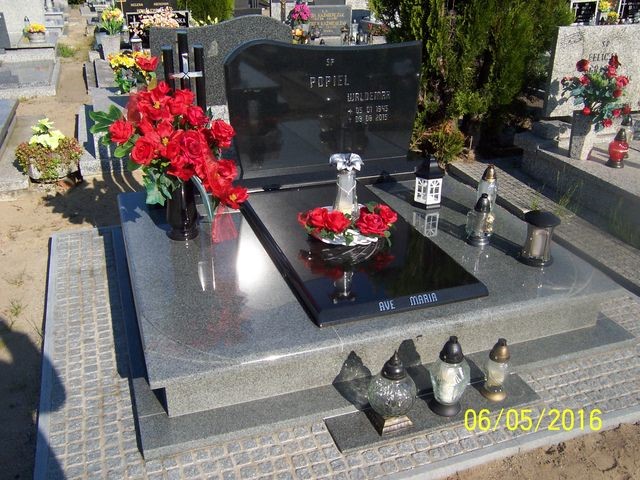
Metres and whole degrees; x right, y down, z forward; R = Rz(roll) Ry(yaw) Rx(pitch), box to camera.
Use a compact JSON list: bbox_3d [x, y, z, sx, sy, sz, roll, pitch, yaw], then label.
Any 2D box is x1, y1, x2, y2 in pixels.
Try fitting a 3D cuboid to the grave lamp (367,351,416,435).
[{"bbox_3d":[0.247,0.493,2.008,0.165,0.300,0.165,-9,28,-17],"label":"grave lamp"}]

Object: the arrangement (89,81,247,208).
[{"bbox_3d":[-0.672,-0.416,2.726,0.638,0.559,0.486,-9,28,-17],"label":"arrangement"}]

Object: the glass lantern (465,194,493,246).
[{"bbox_3d":[0.753,-0.099,2.835,0.125,0.238,0.115,-9,28,-17],"label":"glass lantern"}]

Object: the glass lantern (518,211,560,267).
[{"bbox_3d":[0.986,-0.003,2.686,0.155,0.205,0.155,-9,28,-17],"label":"glass lantern"}]

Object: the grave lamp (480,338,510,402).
[{"bbox_3d":[0.640,0.457,2.148,0.105,0.243,0.105,-9,28,-17],"label":"grave lamp"}]

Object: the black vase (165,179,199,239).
[{"bbox_3d":[-0.661,-0.161,2.878,0.155,0.290,0.155,-9,28,-17],"label":"black vase"}]

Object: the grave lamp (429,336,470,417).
[{"bbox_3d":[0.450,0.460,2.086,0.138,0.293,0.138,0,27,0],"label":"grave lamp"}]

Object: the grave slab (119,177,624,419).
[{"bbox_3d":[0.077,0.050,2.978,1.932,0.166,1.680,-9,28,-17],"label":"grave slab"}]

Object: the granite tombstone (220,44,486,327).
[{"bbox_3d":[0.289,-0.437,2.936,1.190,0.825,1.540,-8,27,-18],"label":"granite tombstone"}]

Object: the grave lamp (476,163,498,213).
[{"bbox_3d":[0.895,-0.278,3.188,0.105,0.240,0.105,-9,28,-17],"label":"grave lamp"}]

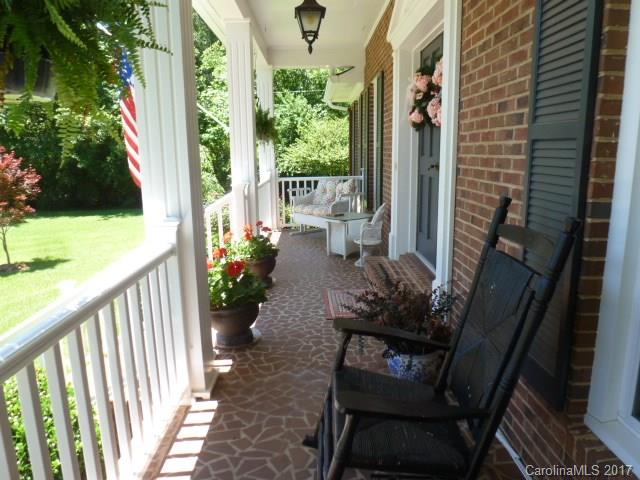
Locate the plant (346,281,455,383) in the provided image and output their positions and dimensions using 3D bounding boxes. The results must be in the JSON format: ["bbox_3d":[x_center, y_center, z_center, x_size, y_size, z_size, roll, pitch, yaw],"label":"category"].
[{"bbox_3d":[0.462,0.558,2.695,0.560,0.610,0.500,-1,11,-1],"label":"plant"}]

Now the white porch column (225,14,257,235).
[{"bbox_3d":[-0.878,-1.035,5.219,0.290,2.815,0.290,-1,11,-1],"label":"white porch column"}]

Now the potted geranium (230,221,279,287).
[{"bbox_3d":[-0.645,0.149,4.683,0.450,0.690,0.450,-1,11,-1],"label":"potted geranium"}]

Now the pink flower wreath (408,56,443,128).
[{"bbox_3d":[1.003,-1.340,4.125,0.180,0.620,0.620,-1,11,-1],"label":"pink flower wreath"}]

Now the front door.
[{"bbox_3d":[1.077,-0.813,4.312,0.060,2.100,0.910,-1,11,-1],"label":"front door"}]

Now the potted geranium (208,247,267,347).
[{"bbox_3d":[-0.617,0.410,3.314,0.430,0.700,0.430,-1,11,-1],"label":"potted geranium"}]

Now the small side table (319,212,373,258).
[{"bbox_3d":[0.364,-0.081,6.211,0.680,0.510,0.580,-11,15,-41],"label":"small side table"}]

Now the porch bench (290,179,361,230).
[{"bbox_3d":[0.098,-0.528,7.369,0.760,0.950,1.140,-10,14,-37],"label":"porch bench"}]

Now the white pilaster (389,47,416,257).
[{"bbox_3d":[0.878,-0.911,4.908,0.250,2.270,0.250,-1,11,-1],"label":"white pilaster"}]

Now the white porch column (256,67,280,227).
[{"bbox_3d":[-0.949,-1.584,8.021,0.290,2.815,0.290,-1,11,-1],"label":"white porch column"}]

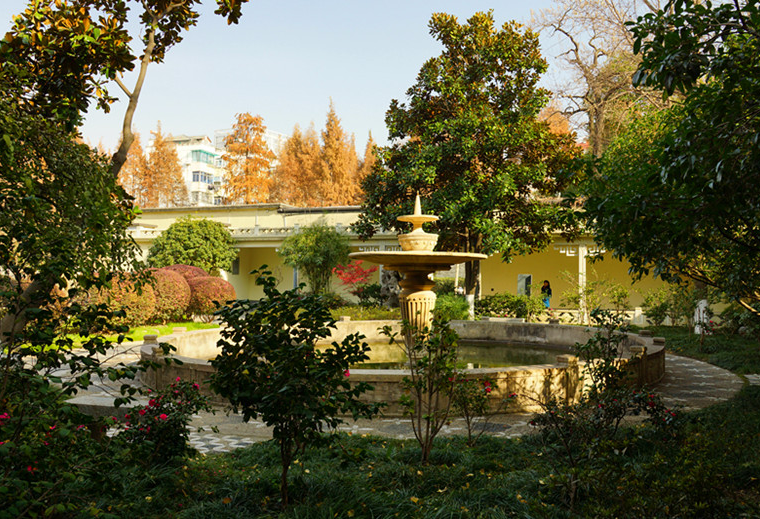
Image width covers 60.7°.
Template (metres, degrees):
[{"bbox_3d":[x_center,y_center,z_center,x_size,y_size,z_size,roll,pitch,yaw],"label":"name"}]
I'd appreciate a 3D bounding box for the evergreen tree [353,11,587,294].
[{"bbox_3d":[2.953,-2.915,21.436,7.200,10.410,7.000,0,-1,0],"label":"evergreen tree"}]

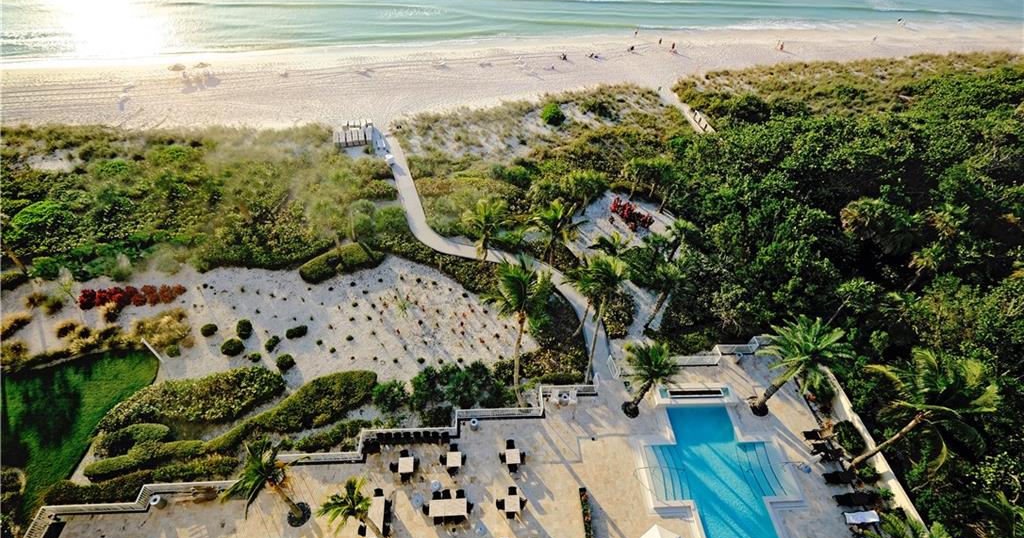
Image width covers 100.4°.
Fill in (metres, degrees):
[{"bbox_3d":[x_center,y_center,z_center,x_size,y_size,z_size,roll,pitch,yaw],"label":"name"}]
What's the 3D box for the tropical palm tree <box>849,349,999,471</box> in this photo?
[{"bbox_3d":[22.617,9.744,24.975,6.200,8.900,6.000,0,45,0],"label":"tropical palm tree"}]

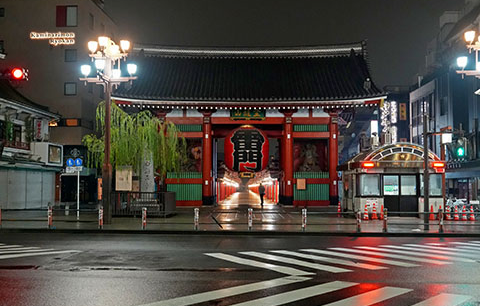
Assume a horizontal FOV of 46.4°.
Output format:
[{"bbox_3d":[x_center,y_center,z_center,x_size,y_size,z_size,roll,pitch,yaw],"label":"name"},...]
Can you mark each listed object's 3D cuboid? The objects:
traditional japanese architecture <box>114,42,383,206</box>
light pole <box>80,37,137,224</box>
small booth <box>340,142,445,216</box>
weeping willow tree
[{"bbox_3d":[0.600,-2.147,40.417,16.800,11.700,10.400,0,-4,0],"label":"traditional japanese architecture"},{"bbox_3d":[-5.420,-0.847,22.599,2.350,7.350,2.350,0,-4,6],"label":"light pole"},{"bbox_3d":[7.500,1.379,28.069,3.950,3.500,5.000,0,-4,1],"label":"small booth"},{"bbox_3d":[-5.300,0.261,28.140,5.100,5.700,4.600,0,-4,3],"label":"weeping willow tree"}]

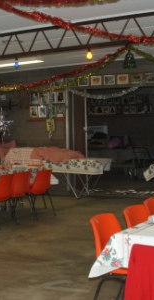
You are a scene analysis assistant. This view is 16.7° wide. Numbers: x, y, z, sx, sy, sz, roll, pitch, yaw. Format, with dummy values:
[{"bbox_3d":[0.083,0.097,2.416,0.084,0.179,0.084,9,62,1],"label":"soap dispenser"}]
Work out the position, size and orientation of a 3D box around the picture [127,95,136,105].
[{"bbox_3d":[1.524,-1.401,14.587,0.225,0.270,0.025,1,3,29],"label":"picture"}]

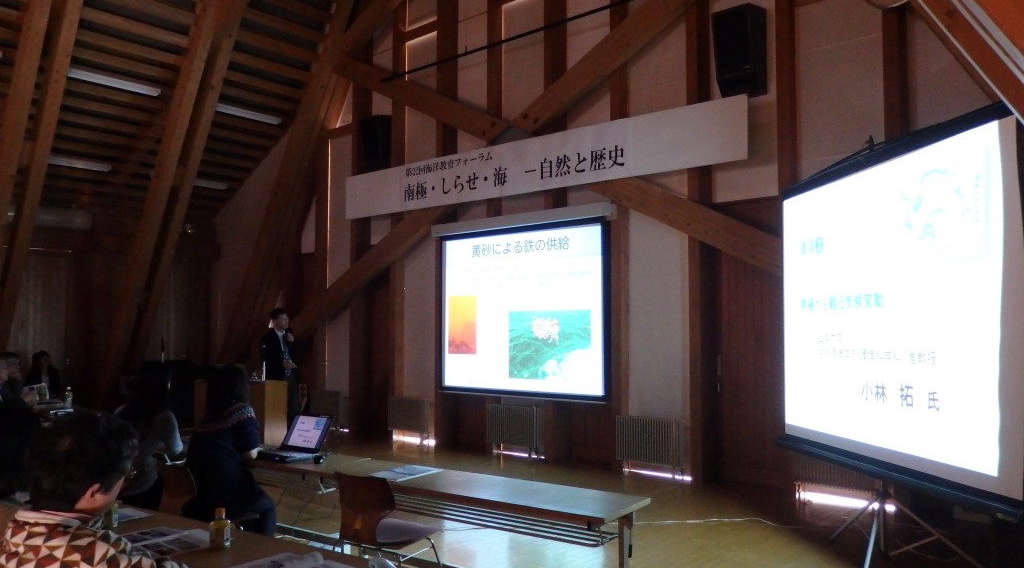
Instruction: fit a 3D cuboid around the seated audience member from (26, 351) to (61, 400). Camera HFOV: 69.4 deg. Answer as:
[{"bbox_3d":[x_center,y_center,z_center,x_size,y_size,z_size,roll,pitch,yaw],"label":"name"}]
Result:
[{"bbox_3d":[-5.543,1.416,8.776,0.480,1.219,0.680,3,-5,-42],"label":"seated audience member"}]

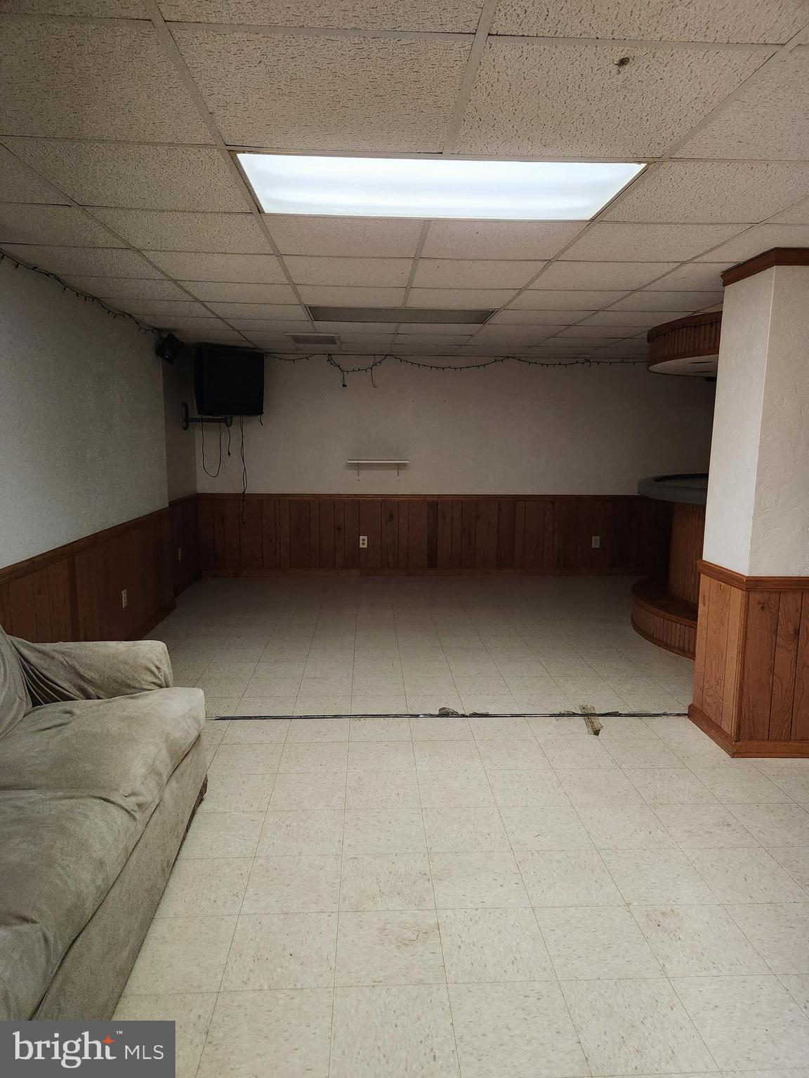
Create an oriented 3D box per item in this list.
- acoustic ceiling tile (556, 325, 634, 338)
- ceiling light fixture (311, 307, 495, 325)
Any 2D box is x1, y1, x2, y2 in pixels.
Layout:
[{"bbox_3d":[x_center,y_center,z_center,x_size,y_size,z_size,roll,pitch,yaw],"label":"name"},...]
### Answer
[{"bbox_3d":[1.476,-1.565,5.385,0.600,0.025,0.600,0,8,-3],"label":"acoustic ceiling tile"},{"bbox_3d":[-0.019,-1.487,4.686,1.180,0.050,0.580,0,9,-3],"label":"ceiling light fixture"}]

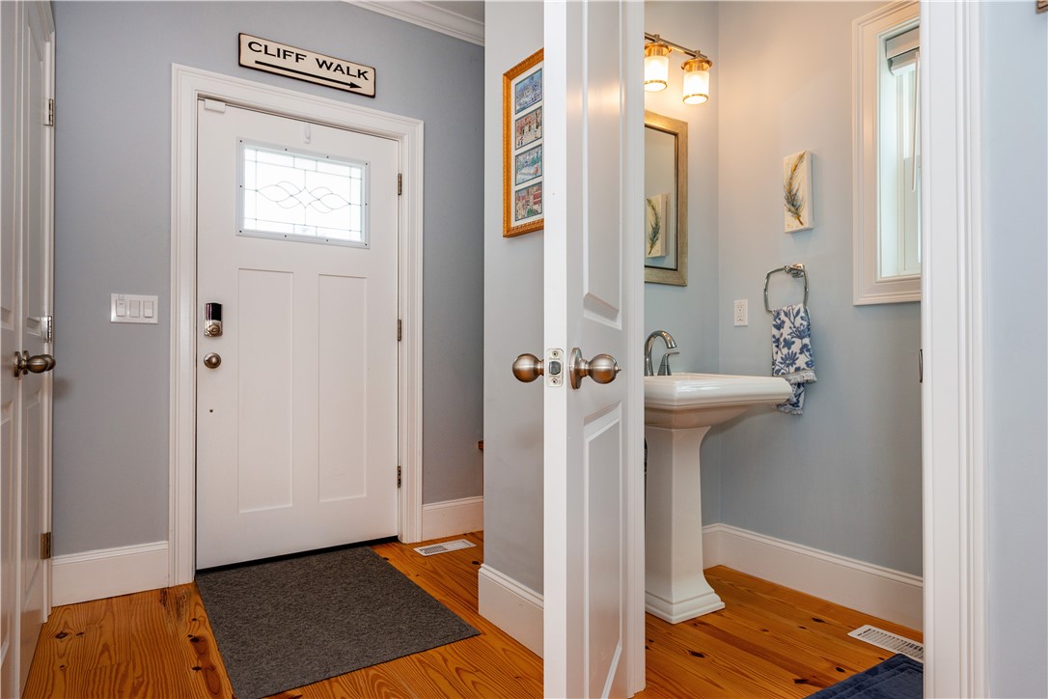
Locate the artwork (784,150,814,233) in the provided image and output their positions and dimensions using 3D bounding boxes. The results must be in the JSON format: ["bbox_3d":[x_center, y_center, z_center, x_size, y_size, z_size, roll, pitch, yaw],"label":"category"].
[{"bbox_3d":[1.125,-0.641,2.386,0.038,0.309,0.101,0,-1,-33],"label":"artwork"}]

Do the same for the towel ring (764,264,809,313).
[{"bbox_3d":[1.092,-0.251,2.390,0.080,0.200,0.190,0,-1,-33],"label":"towel ring"}]

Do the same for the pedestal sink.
[{"bbox_3d":[0.608,0.543,2.217,0.628,0.880,0.505,0,-1,-33],"label":"pedestal sink"}]

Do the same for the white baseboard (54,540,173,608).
[{"bbox_3d":[-1.647,0.891,2.326,0.390,0.193,0.018,0,-1,-33],"label":"white baseboard"}]

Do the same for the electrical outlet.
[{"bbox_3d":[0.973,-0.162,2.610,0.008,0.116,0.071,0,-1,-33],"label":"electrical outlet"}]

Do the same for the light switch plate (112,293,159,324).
[{"bbox_3d":[-1.581,-0.163,2.368,0.160,0.114,0.009,0,-1,-33],"label":"light switch plate"}]

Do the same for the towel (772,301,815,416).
[{"bbox_3d":[1.087,0.037,2.351,0.060,0.440,0.178,0,-1,-33],"label":"towel"}]

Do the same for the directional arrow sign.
[{"bbox_3d":[-1.008,-1.333,2.759,0.620,0.149,0.017,0,-1,-33],"label":"directional arrow sign"}]

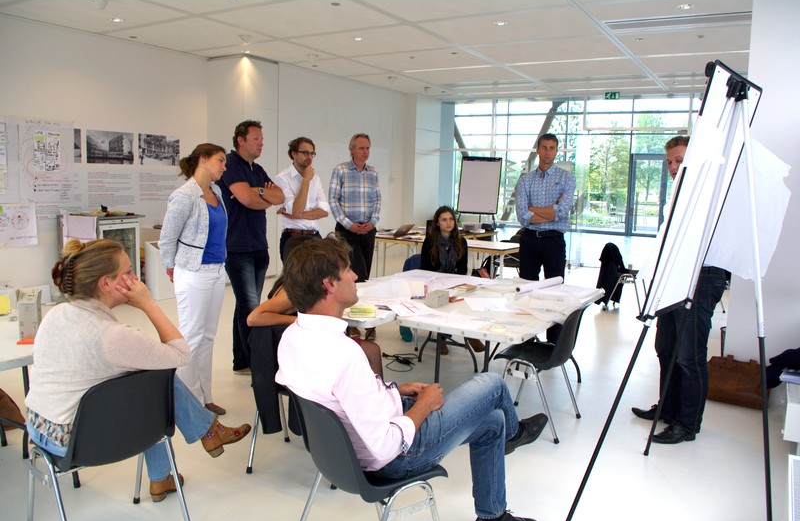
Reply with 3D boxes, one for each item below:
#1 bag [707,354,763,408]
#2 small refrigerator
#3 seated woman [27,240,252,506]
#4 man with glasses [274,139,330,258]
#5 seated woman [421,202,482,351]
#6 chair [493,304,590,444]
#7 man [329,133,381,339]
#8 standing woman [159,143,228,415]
[{"bbox_3d":[2.395,0.849,4.211,0.400,0.300,0.180,7,10,31],"label":"bag"},{"bbox_3d":[-3.782,-0.126,7.629,0.690,0.880,0.620,6,9,25],"label":"small refrigerator"},{"bbox_3d":[-1.071,0.503,2.591,0.550,1.240,0.950,10,11,44],"label":"seated woman"},{"bbox_3d":[-0.833,-0.146,5.171,0.500,1.800,0.370,-6,11,-42],"label":"man with glasses"},{"bbox_3d":[0.459,0.166,5.170,0.460,1.260,0.620,-4,10,-34],"label":"seated woman"},{"bbox_3d":[0.874,0.637,3.711,0.500,0.770,0.490,6,9,30],"label":"chair"},{"bbox_3d":[-0.406,-0.219,5.500,0.500,1.830,0.340,-2,9,-21],"label":"man"},{"bbox_3d":[-1.270,0.111,3.679,0.360,1.660,0.430,5,9,25],"label":"standing woman"}]

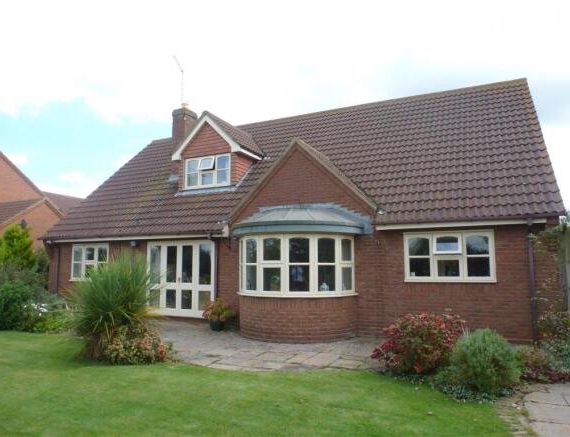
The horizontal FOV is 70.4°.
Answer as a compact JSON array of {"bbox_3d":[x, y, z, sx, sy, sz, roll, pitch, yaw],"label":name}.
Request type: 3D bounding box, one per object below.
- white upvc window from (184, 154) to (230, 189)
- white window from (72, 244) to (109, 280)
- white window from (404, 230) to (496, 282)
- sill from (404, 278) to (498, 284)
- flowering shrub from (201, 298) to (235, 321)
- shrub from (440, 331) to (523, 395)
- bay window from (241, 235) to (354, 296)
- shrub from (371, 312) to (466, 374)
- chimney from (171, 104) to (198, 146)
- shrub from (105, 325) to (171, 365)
[{"bbox_3d":[-2.427,-1.423,12.541,1.700,0.980,0.120,-3,-8,24],"label":"white upvc window"},{"bbox_3d":[-6.075,1.369,12.609,1.600,1.100,0.110,-3,-8,24],"label":"white window"},{"bbox_3d":[3.377,0.792,8.361,1.760,1.040,0.120,-3,-8,24],"label":"white window"},{"bbox_3d":[3.349,1.294,8.245,1.780,0.055,0.140,-3,-8,24],"label":"sill"},{"bbox_3d":[-1.590,2.219,9.855,0.820,0.560,0.780,0,-7,0],"label":"flowering shrub"},{"bbox_3d":[2.492,1.824,5.239,0.950,0.740,0.880,-3,-8,24],"label":"shrub"},{"bbox_3d":[0.110,1.054,9.190,2.750,1.340,1.060,-3,-8,24],"label":"bay window"},{"bbox_3d":[2.037,1.906,6.267,1.400,0.830,1.200,-3,-8,24],"label":"shrub"},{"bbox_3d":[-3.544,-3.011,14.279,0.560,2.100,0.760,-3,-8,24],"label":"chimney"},{"bbox_3d":[-2.492,2.097,6.819,1.150,0.580,1.000,-3,-8,24],"label":"shrub"}]

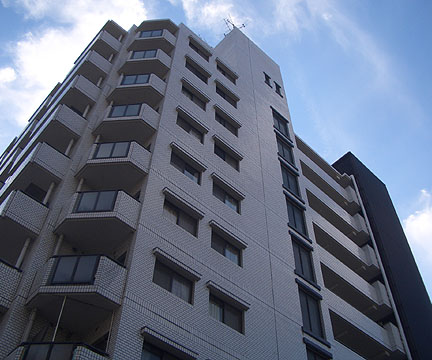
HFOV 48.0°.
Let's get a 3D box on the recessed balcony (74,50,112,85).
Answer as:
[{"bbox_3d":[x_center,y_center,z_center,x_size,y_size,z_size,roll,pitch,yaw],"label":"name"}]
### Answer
[{"bbox_3d":[-6.166,-5.492,24.394,1.200,1.200,1.300,37,-60,-24],"label":"recessed balcony"}]

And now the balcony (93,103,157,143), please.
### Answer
[{"bbox_3d":[-3.575,-2.220,19.765,2.500,1.200,1.200,-1,-52,2],"label":"balcony"}]

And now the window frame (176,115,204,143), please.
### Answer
[{"bbox_3d":[-1.103,-2.191,20.928,1.504,1.000,0.150,37,-60,-24],"label":"window frame"}]

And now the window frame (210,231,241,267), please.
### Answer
[{"bbox_3d":[0.348,2.461,17.380,1.530,0.970,0.150,37,-60,-25],"label":"window frame"}]

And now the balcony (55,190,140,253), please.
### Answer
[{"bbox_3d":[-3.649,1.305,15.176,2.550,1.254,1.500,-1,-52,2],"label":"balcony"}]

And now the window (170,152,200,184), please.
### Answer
[{"bbox_3d":[-1.150,-0.465,18.712,1.504,1.000,0.150,37,-60,-24],"label":"window"}]

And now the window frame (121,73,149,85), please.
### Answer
[{"bbox_3d":[-3.529,-4.453,21.308,1.100,0.950,0.100,-1,-52,2],"label":"window frame"}]

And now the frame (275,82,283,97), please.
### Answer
[{"bbox_3d":[4.427,-6.327,34.187,0.620,1.350,0.150,37,-60,-24],"label":"frame"}]

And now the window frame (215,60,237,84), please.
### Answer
[{"bbox_3d":[0.596,-6.199,28.454,1.521,1.000,0.150,37,-60,-24],"label":"window frame"}]

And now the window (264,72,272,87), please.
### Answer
[{"bbox_3d":[3.536,-6.891,33.449,0.700,1.400,0.150,37,-60,-25],"label":"window"}]

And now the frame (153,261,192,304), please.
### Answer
[{"bbox_3d":[-1.244,2.988,14.281,1.504,1.000,0.150,37,-60,-24],"label":"frame"}]

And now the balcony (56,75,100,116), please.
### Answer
[{"bbox_3d":[-6.213,-3.766,22.179,1.200,1.200,1.300,37,-60,-24],"label":"balcony"}]

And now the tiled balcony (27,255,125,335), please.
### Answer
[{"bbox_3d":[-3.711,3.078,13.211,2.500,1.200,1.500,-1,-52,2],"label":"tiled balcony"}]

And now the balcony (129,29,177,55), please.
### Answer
[{"bbox_3d":[-3.435,-7.399,26.412,2.500,1.200,1.200,-1,-52,2],"label":"balcony"}]

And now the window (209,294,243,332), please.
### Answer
[{"bbox_3d":[0.303,4.182,15.208,1.530,0.990,0.150,37,-60,-25],"label":"window"}]

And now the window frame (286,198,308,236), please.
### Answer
[{"bbox_3d":[3.818,1.807,23.327,1.380,1.880,0.180,37,-60,-25],"label":"window frame"}]

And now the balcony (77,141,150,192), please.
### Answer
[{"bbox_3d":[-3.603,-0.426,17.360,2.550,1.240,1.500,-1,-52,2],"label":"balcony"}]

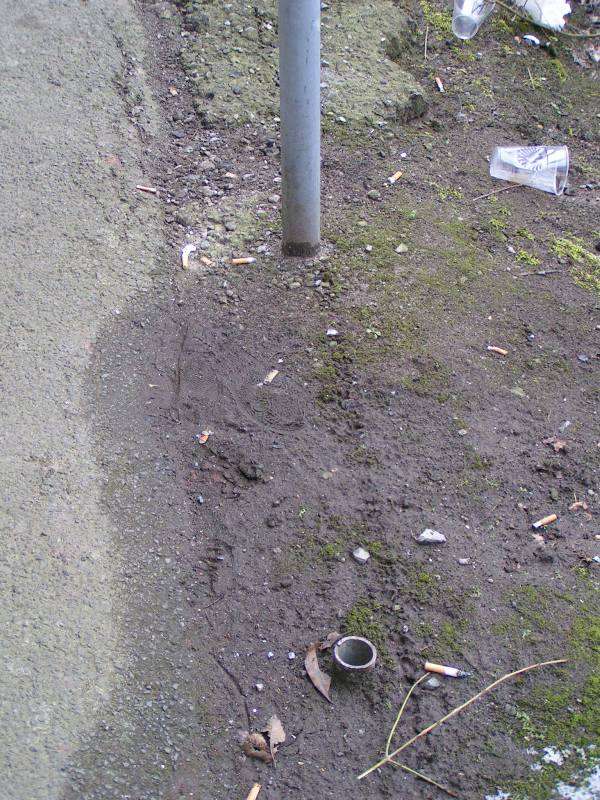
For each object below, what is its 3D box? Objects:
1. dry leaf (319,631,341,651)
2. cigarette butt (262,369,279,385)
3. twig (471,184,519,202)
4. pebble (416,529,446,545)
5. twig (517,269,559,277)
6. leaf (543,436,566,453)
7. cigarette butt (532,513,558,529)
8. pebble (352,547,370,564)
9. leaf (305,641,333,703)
[{"bbox_3d":[0.035,0.283,1.705,0.016,0.010,0.035,30,47,32],"label":"dry leaf"},{"bbox_3d":[-0.042,-0.034,2.111,0.009,0.005,0.031,15,41,19],"label":"cigarette butt"},{"bbox_3d":[0.341,-0.357,2.514,0.101,0.005,0.006,-20,42,-22],"label":"twig"},{"bbox_3d":[0.166,0.173,1.841,0.037,0.012,0.015,3,38,4],"label":"pebble"},{"bbox_3d":[0.379,-0.203,2.318,0.074,0.005,0.006,-7,39,-8],"label":"twig"},{"bbox_3d":[0.347,0.061,1.982,0.033,0.009,0.026,0,38,1],"label":"leaf"},{"bbox_3d":[0.314,0.155,1.864,0.035,0.007,0.008,-20,42,-22],"label":"cigarette butt"},{"bbox_3d":[0.077,0.194,1.815,0.021,0.012,0.017,4,39,6],"label":"pebble"},{"bbox_3d":[0.023,0.312,1.666,0.021,0.014,0.087,-8,39,-9],"label":"leaf"}]

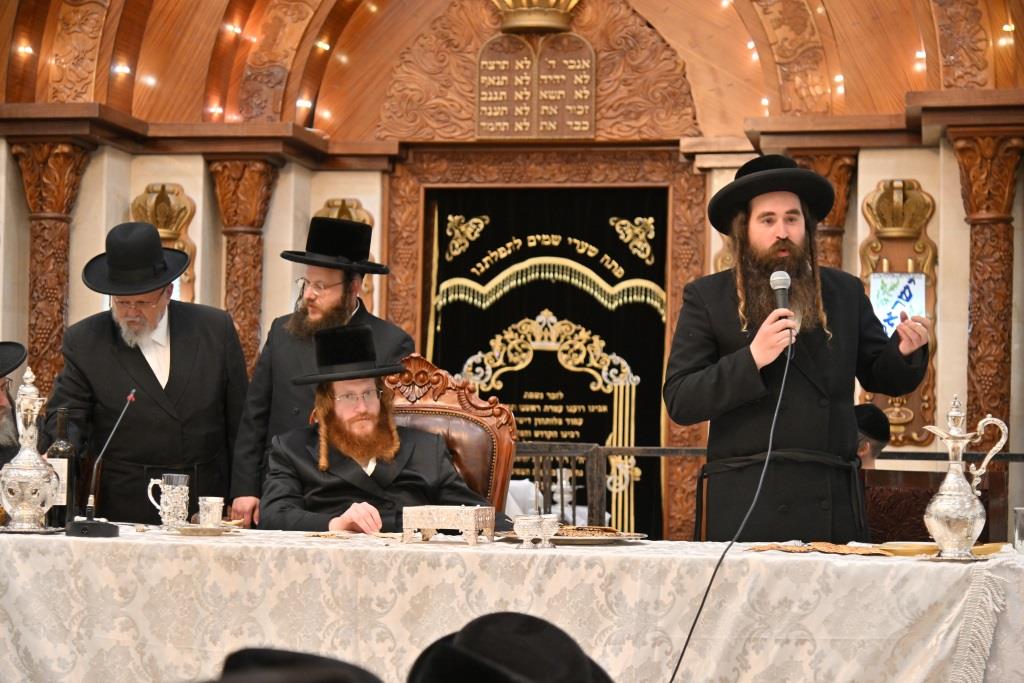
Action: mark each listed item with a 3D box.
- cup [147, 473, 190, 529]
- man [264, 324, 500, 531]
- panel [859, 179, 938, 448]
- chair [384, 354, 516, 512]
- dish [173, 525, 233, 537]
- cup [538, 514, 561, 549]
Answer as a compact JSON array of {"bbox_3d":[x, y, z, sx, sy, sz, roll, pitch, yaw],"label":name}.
[{"bbox_3d":[-0.980,0.451,5.690,0.123,0.154,0.080,1,-1,-8],"label":"cup"},{"bbox_3d":[-0.380,0.619,5.770,0.680,1.336,0.750,1,-1,3],"label":"man"},{"bbox_3d":[1.592,-0.115,8.200,0.330,1.110,0.070,1,-2,10],"label":"panel"},{"bbox_3d":[-0.372,0.656,5.661,0.660,1.250,0.720,1,-2,12],"label":"chair"},{"bbox_3d":[-0.815,0.502,5.280,0.160,0.021,0.160,1,-2,0],"label":"dish"},{"bbox_3d":[0.090,0.477,5.000,0.065,0.083,0.065,1,-2,0],"label":"cup"}]

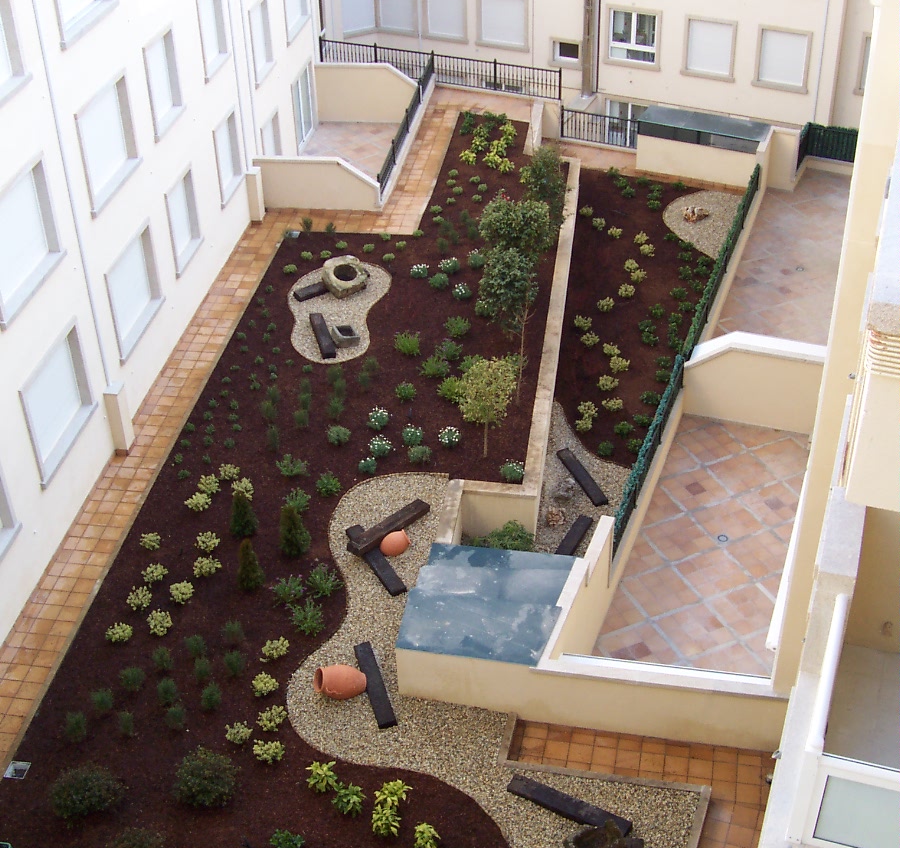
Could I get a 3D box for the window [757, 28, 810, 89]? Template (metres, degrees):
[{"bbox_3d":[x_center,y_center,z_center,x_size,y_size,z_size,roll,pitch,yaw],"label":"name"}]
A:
[{"bbox_3d":[9.674,-10.614,37.259,1.357,1.592,0.150,15,38,23],"label":"window"}]

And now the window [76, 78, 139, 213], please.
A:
[{"bbox_3d":[-5.757,-4.727,21.569,0.160,1.568,2.112,3,35,7],"label":"window"}]

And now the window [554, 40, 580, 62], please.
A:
[{"bbox_3d":[3.716,-11.670,40.129,0.858,0.631,0.170,17,38,26],"label":"window"}]

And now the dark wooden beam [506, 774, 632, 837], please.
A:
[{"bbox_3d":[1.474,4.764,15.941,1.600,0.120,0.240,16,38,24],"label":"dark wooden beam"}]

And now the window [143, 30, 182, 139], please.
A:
[{"bbox_3d":[-5.406,-6.415,24.205,0.150,1.642,1.552,3,35,7],"label":"window"}]

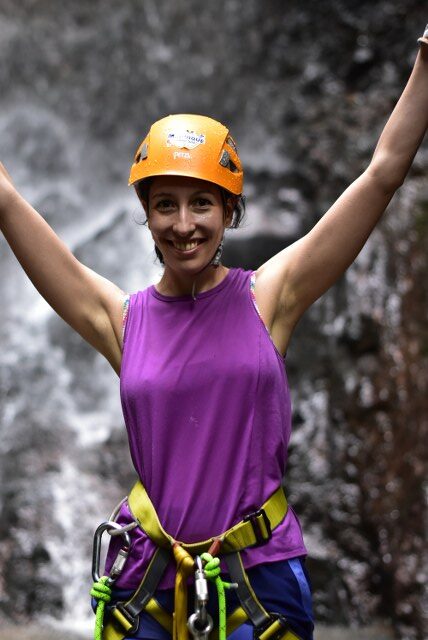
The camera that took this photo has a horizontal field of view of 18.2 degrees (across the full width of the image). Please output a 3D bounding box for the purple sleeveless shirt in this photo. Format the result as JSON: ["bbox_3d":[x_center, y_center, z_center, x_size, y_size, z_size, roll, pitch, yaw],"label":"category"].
[{"bbox_3d":[-0.015,0.193,2.420,0.355,0.570,0.240,-2,2,16],"label":"purple sleeveless shirt"}]

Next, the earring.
[{"bbox_3d":[0.006,-0.120,2.400,0.022,0.052,0.012,9,0,-30],"label":"earring"}]

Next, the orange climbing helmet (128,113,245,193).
[{"bbox_3d":[-0.050,-0.298,2.420,0.212,0.153,0.265,3,-1,7],"label":"orange climbing helmet"}]

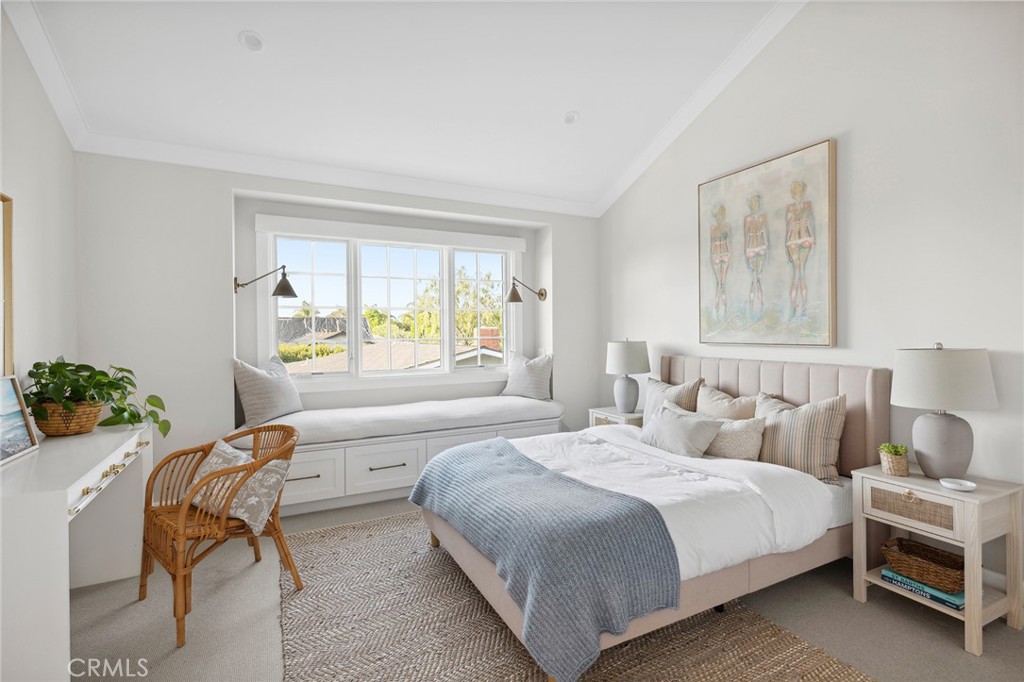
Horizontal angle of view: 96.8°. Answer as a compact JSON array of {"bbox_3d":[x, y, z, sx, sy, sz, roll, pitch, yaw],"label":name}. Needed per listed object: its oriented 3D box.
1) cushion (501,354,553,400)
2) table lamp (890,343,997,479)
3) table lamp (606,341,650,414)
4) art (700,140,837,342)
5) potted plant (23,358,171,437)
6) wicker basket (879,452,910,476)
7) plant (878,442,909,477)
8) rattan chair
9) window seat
[{"bbox_3d":[0.157,0.358,4.542,0.484,0.451,0.146,-1,-12,37],"label":"cushion"},{"bbox_3d":[2.004,0.321,2.119,0.371,0.639,0.371,-1,1,-27],"label":"table lamp"},{"bbox_3d":[1.005,0.298,3.973,0.375,0.639,0.375,-1,1,0],"label":"table lamp"},{"bbox_3d":[1.716,-0.592,3.157,0.062,1.235,0.954,-1,1,-27],"label":"art"},{"bbox_3d":[-2.252,0.310,2.513,0.543,0.431,0.451,-1,1,-27],"label":"potted plant"},{"bbox_3d":[1.845,0.587,2.194,0.110,0.109,0.110,-1,1,-27],"label":"wicker basket"},{"bbox_3d":[1.844,0.564,2.194,0.114,0.156,0.114,-1,1,-27],"label":"plant"},{"bbox_3d":[-1.455,0.888,2.320,0.603,0.822,0.603,0,1,40],"label":"rattan chair"},{"bbox_3d":[-0.842,0.928,3.956,2.769,0.676,0.517,-1,1,-27],"label":"window seat"}]

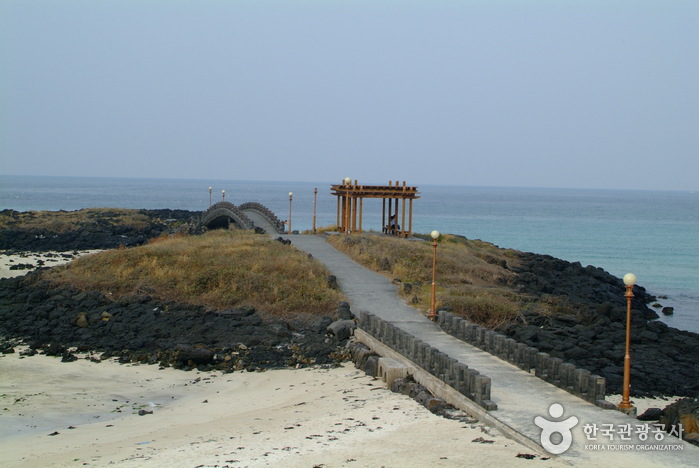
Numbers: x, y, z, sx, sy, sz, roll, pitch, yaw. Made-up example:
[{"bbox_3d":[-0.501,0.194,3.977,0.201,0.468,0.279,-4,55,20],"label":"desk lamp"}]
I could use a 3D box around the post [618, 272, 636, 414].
[{"bbox_3d":[8.104,3.181,38.400,0.450,4.120,0.450,1,2,0],"label":"post"}]

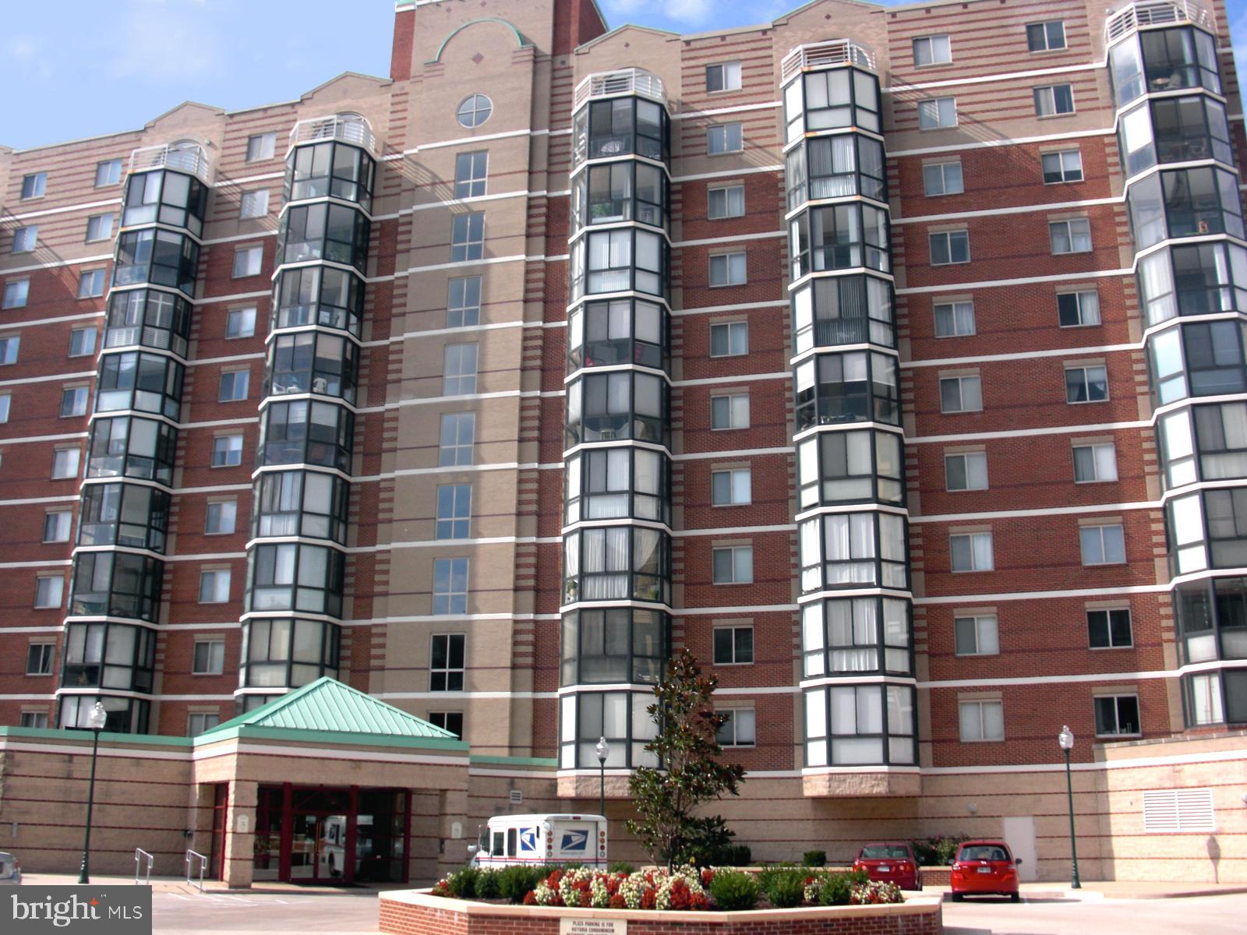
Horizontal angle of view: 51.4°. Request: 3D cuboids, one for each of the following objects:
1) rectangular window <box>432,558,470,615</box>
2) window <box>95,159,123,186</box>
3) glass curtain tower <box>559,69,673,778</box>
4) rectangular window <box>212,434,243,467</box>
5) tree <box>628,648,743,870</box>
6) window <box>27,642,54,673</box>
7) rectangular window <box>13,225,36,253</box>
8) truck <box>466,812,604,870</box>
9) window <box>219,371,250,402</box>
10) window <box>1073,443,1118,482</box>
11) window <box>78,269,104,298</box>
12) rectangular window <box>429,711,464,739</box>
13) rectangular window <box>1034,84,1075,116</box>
[{"bbox_3d":[-6.189,4.270,46.566,1.300,2.040,0.150,-4,-17,15],"label":"rectangular window"},{"bbox_3d":[-22.814,-13.041,57.526,1.365,1.267,0.150,-4,-17,15],"label":"window"},{"bbox_3d":[-0.346,-2.170,46.288,3.820,25.913,2.120,-4,-17,15],"label":"glass curtain tower"},{"bbox_3d":[-15.680,-0.645,51.334,1.340,1.290,0.150,-4,-17,15],"label":"rectangular window"},{"bbox_3d":[0.993,4.845,20.860,1.942,3.972,1.884,-4,-17,15],"label":"tree"},{"bbox_3d":[-23.070,7.561,51.355,1.357,1.304,0.120,-4,-17,15],"label":"window"},{"bbox_3d":[-26.865,-10.192,58.103,1.357,1.304,0.120,-4,-17,15],"label":"rectangular window"},{"bbox_3d":[-2.445,10.422,34.857,1.980,2.150,4.450,12,-20,-33],"label":"truck"},{"bbox_3d":[-15.672,-3.276,52.221,1.357,1.304,0.120,-4,-17,15],"label":"window"},{"bbox_3d":[15.348,-0.145,42.189,1.365,1.267,0.150,-4,-17,15],"label":"window"},{"bbox_3d":[-22.966,-7.929,55.993,1.357,1.304,0.120,-4,-17,15],"label":"window"},{"bbox_3d":[-6.252,9.557,45.217,1.307,2.029,0.120,-4,-17,15],"label":"rectangular window"},{"bbox_3d":[15.272,-13.011,45.943,1.340,1.230,0.120,-4,-17,15],"label":"rectangular window"}]

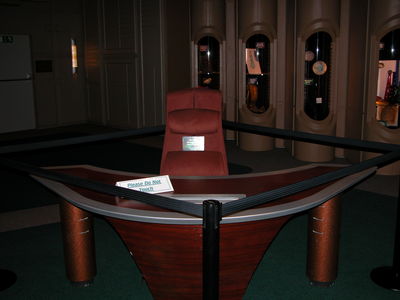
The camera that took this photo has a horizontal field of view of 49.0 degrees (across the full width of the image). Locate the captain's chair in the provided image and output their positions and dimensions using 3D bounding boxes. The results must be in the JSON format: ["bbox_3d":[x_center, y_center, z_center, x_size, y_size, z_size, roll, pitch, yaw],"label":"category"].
[{"bbox_3d":[-0.035,0.169,3.512,0.580,1.270,0.750,-1,12,-1],"label":"captain's chair"}]

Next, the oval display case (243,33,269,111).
[{"bbox_3d":[0.917,-1.181,6.898,0.374,1.218,0.120,1,12,7],"label":"oval display case"}]

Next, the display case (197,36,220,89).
[{"bbox_3d":[0.154,-1.296,7.499,0.374,1.220,0.280,-1,12,1],"label":"display case"}]

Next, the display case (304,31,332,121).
[{"bbox_3d":[1.675,-1.038,6.223,0.372,1.219,0.280,2,12,15],"label":"display case"}]

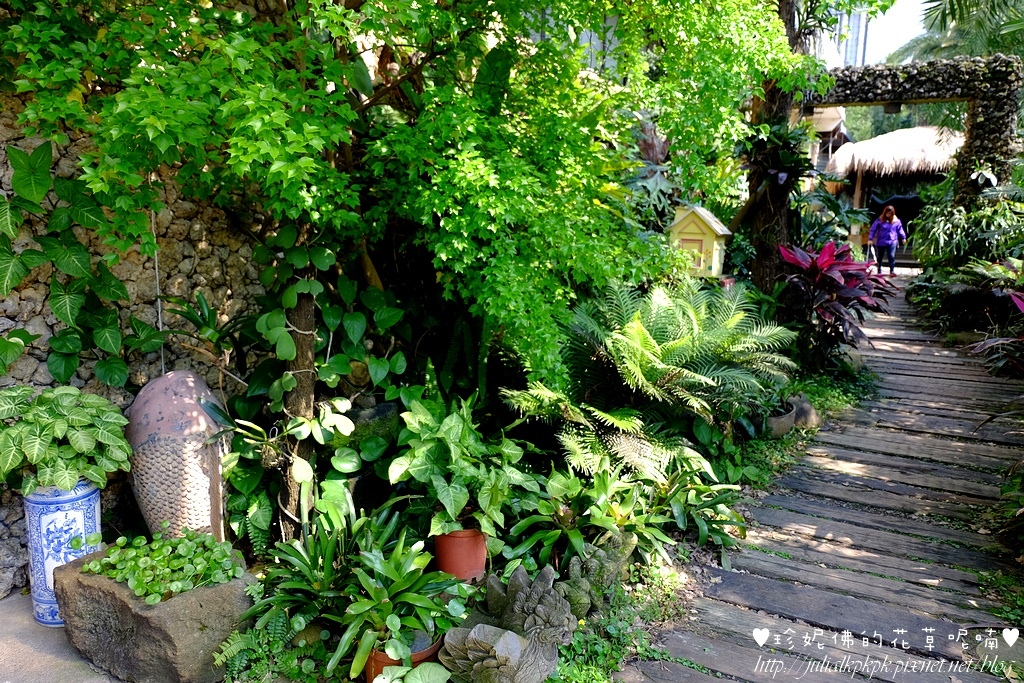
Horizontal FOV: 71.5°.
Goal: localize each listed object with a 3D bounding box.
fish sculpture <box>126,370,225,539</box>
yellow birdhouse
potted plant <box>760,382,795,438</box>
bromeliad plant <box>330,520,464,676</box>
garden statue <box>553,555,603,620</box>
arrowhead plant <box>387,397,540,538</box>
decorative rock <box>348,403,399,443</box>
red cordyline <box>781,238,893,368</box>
[{"bbox_3d":[-1.383,0.509,2.950,0.390,0.750,0.350,-4,10,-25],"label":"fish sculpture"},{"bbox_3d":[1.560,-0.836,5.950,0.460,0.575,0.320,7,11,36],"label":"yellow birdhouse"},{"bbox_3d":[1.882,0.466,5.100,0.360,0.370,0.350,4,10,20],"label":"potted plant"},{"bbox_3d":[-0.334,0.799,2.130,0.420,0.500,0.420,-1,9,-9],"label":"bromeliad plant"},{"bbox_3d":[0.242,0.903,2.630,0.170,0.250,0.180,-6,11,-37],"label":"garden statue"},{"bbox_3d":[-0.200,0.505,2.870,0.570,0.570,0.520,0,9,-4],"label":"arrowhead plant"},{"bbox_3d":[-0.691,0.406,3.550,0.290,0.220,0.250,-1,9,-11],"label":"decorative rock"},{"bbox_3d":[3.207,-0.357,7.050,1.100,1.270,1.050,5,10,24],"label":"red cordyline"}]

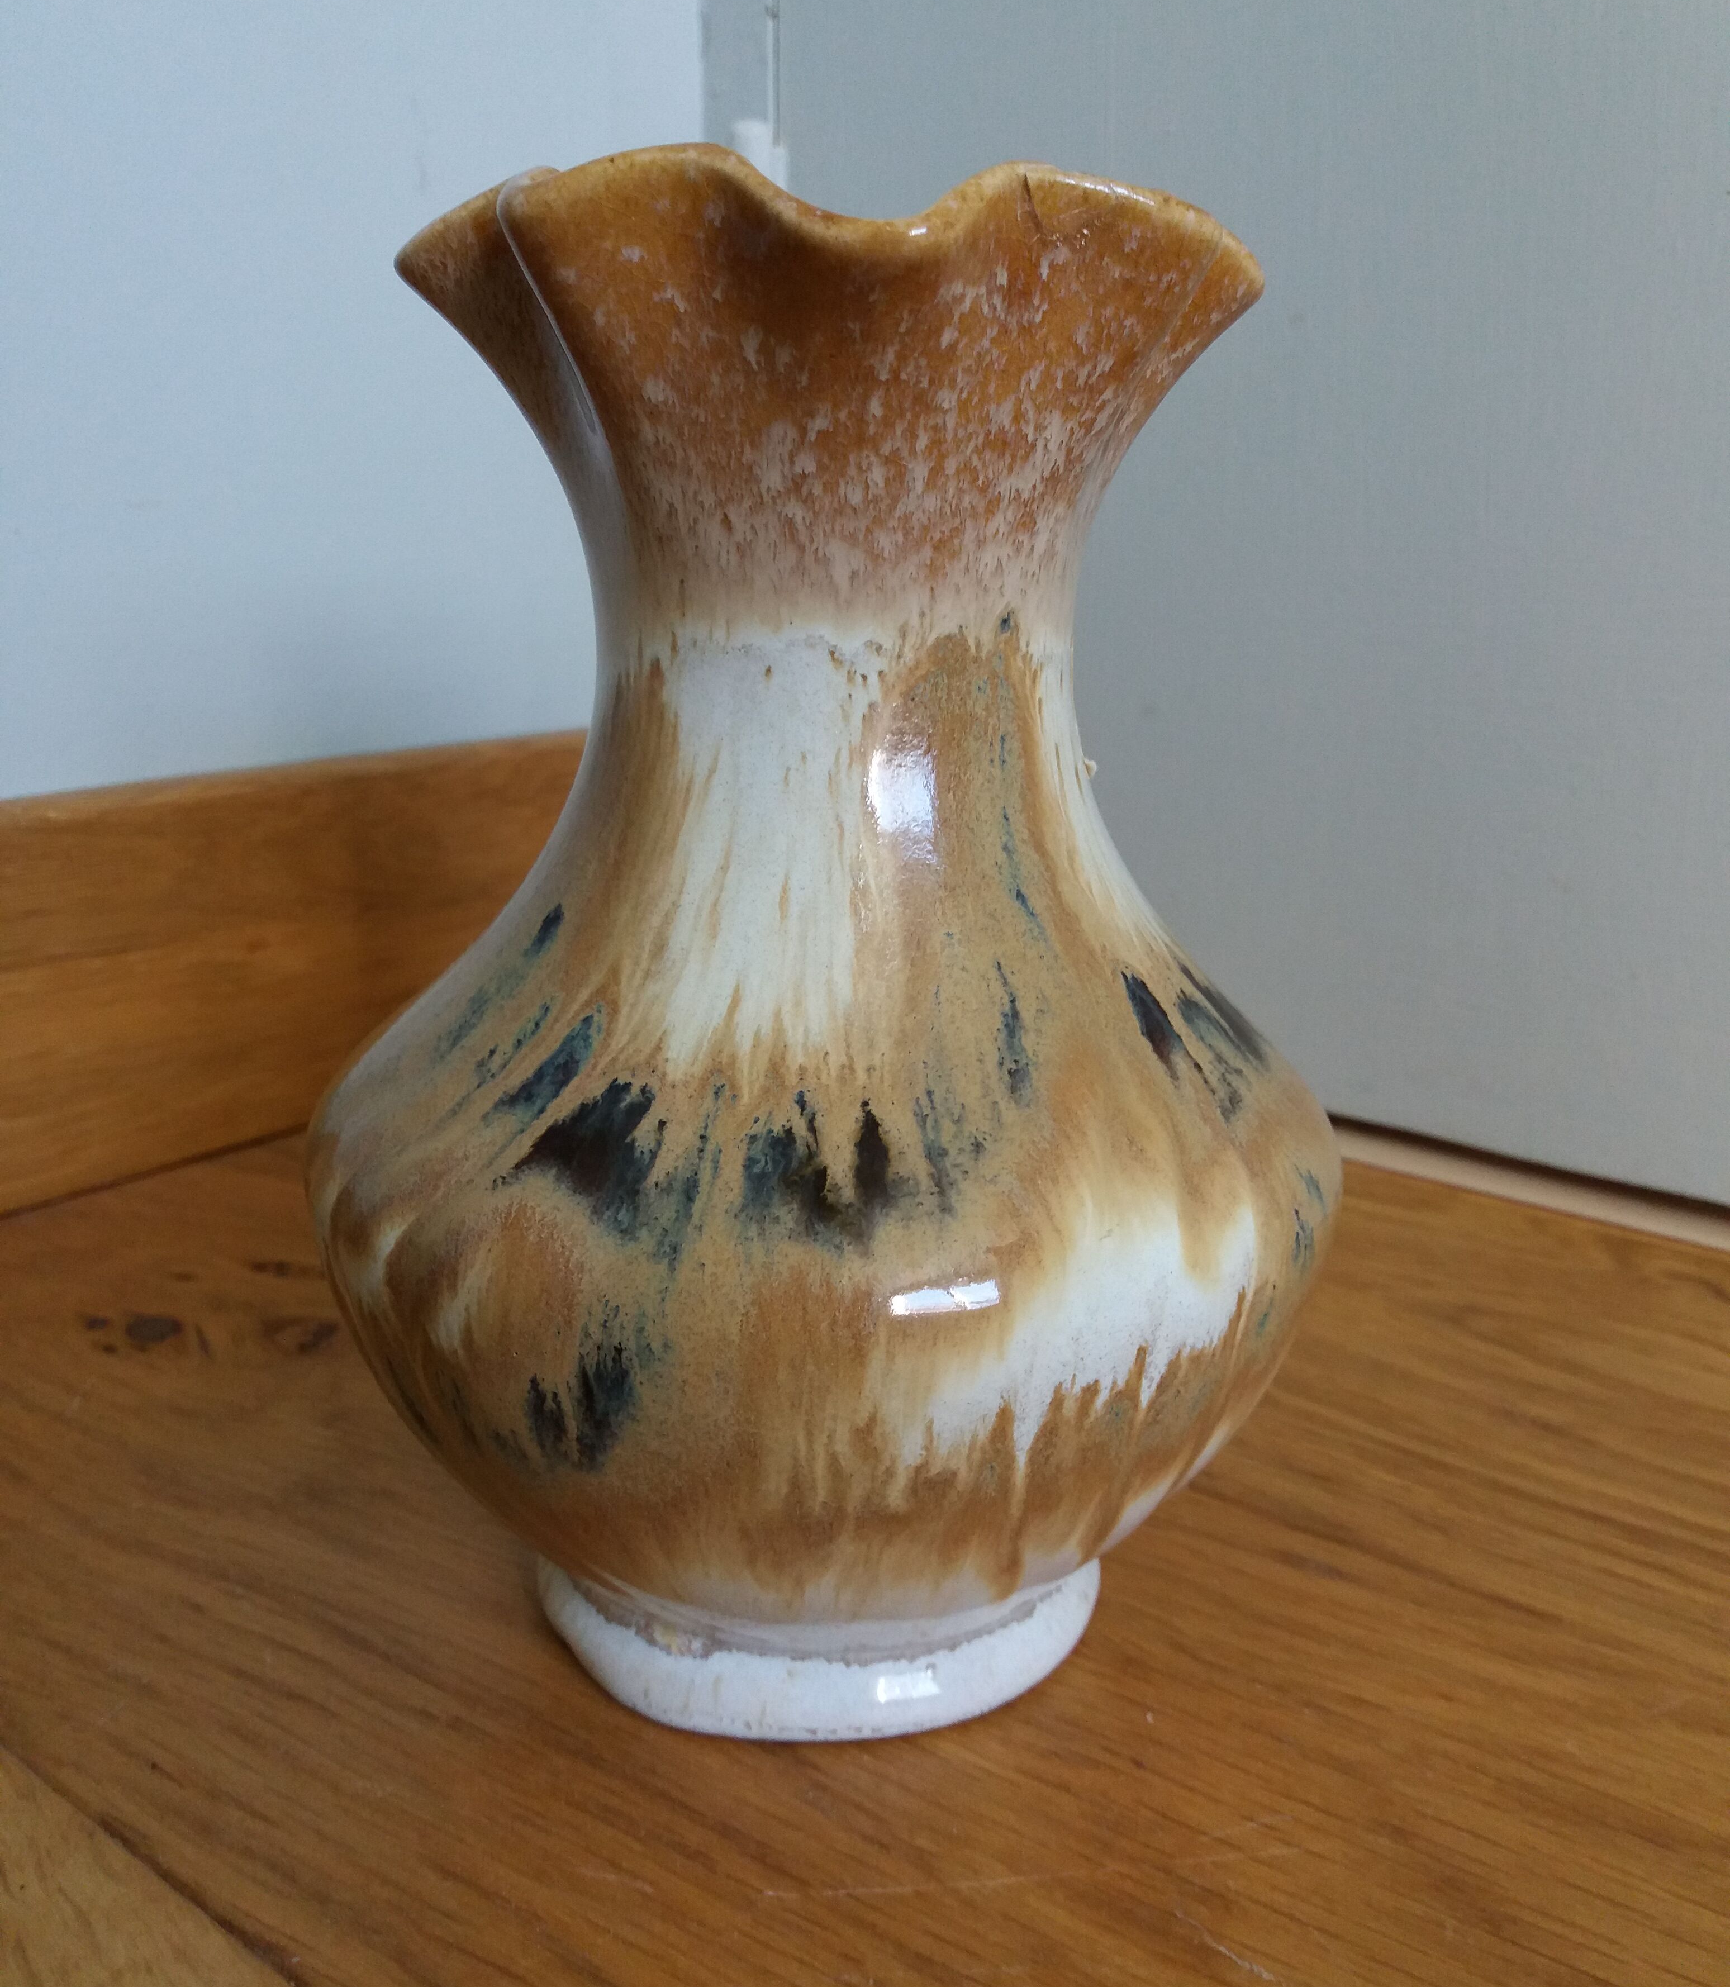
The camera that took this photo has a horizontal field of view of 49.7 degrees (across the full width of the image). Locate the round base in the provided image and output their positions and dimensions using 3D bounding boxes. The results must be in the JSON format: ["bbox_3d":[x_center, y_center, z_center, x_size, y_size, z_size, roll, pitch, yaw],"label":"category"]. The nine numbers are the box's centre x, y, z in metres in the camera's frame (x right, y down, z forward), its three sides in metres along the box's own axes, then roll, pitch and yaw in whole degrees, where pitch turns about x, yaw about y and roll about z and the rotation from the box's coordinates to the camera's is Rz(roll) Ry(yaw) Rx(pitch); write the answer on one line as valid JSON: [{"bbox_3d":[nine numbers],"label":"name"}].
[{"bbox_3d":[-0.007,0.086,0.297,0.089,0.018,0.089,0,15,0],"label":"round base"}]

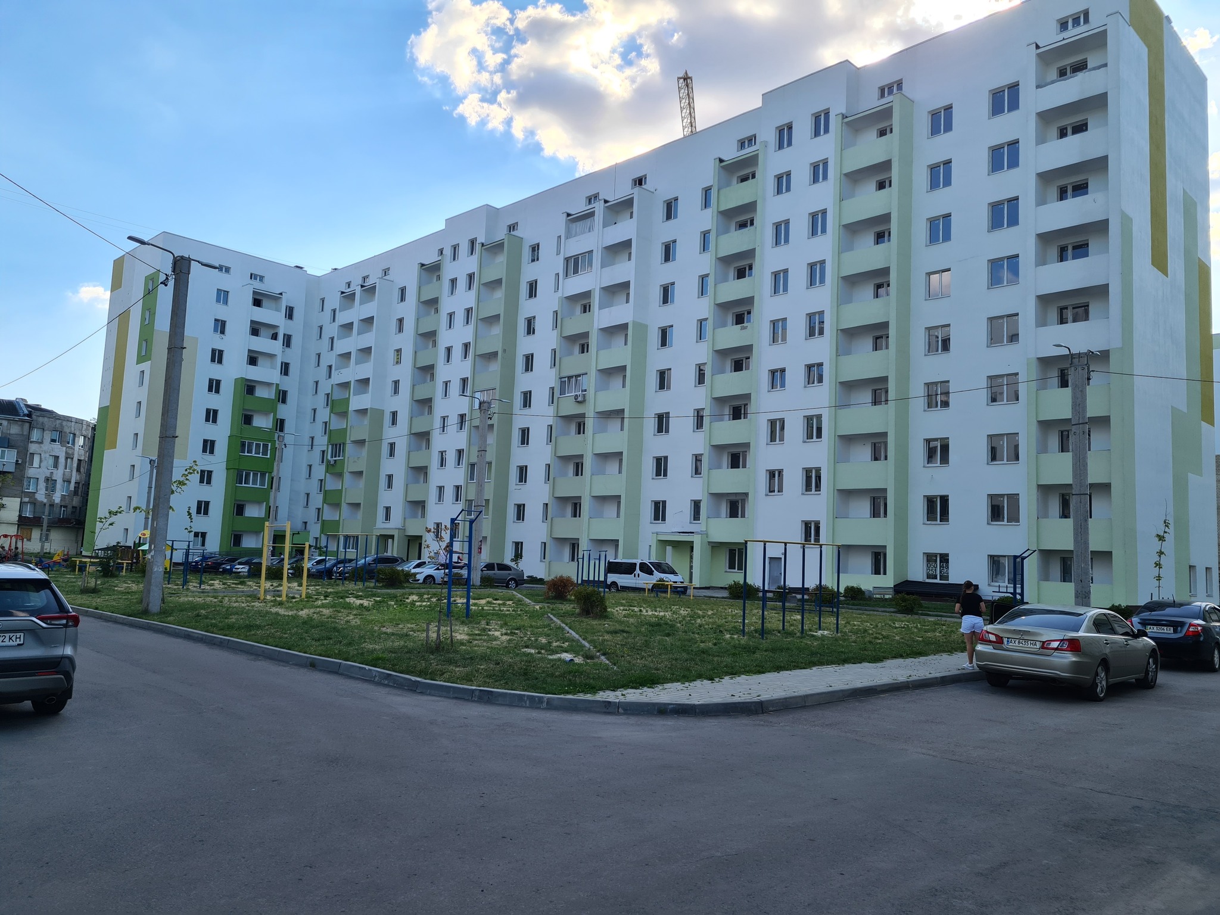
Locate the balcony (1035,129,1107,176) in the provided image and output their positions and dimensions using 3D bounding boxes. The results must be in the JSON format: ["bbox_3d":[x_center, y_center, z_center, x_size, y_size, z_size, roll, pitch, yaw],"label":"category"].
[{"bbox_3d":[21.124,-13.637,41.425,1.374,1.346,3.035,8,-7,-43],"label":"balcony"}]

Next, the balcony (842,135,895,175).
[{"bbox_3d":[14.187,-16.071,49.363,1.300,1.362,2.973,8,-8,-43],"label":"balcony"}]

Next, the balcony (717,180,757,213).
[{"bbox_3d":[8.327,-16.179,57.376,1.200,1.456,3.070,8,-8,-44],"label":"balcony"}]

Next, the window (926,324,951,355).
[{"bbox_3d":[17.205,-6.131,47.965,0.150,1.458,1.381,8,-8,-44],"label":"window"}]

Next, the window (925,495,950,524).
[{"bbox_3d":[16.271,2.642,45.522,0.170,1.401,1.310,8,-8,-43],"label":"window"}]

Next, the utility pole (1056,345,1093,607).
[{"bbox_3d":[15.058,0.924,29.272,1.200,9.220,0.500,6,-6,-30],"label":"utility pole"}]

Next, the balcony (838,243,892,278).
[{"bbox_3d":[14.322,-10.683,50.470,1.200,1.338,3.125,8,-8,-44],"label":"balcony"}]

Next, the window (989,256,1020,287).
[{"bbox_3d":[19.084,-8.957,44.311,0.170,1.401,1.482,8,-8,-43],"label":"window"}]

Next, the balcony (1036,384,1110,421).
[{"bbox_3d":[20.682,-2.319,40.456,1.200,1.382,3.030,8,-8,-43],"label":"balcony"}]

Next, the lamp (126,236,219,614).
[{"bbox_3d":[-11.229,-0.755,23.162,0.500,9.200,2.532,-1,-7,31],"label":"lamp"}]

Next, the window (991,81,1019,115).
[{"bbox_3d":[19.318,-17.396,44.834,0.183,1.391,1.498,8,-7,-43],"label":"window"}]

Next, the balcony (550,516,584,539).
[{"bbox_3d":[-2.712,5.064,65.628,1.200,1.478,3.148,8,-8,-44],"label":"balcony"}]

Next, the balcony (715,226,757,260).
[{"bbox_3d":[8.045,-12.816,55.368,1.300,1.362,2.994,8,-8,-43],"label":"balcony"}]

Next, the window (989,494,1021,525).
[{"bbox_3d":[19.238,2.512,44.659,0.150,1.421,1.551,8,-8,-44],"label":"window"}]

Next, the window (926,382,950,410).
[{"bbox_3d":[17.062,-3.183,47.691,0.150,1.431,1.363,8,-8,-44],"label":"window"}]

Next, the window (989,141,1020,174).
[{"bbox_3d":[19.341,-14.679,44.921,0.170,1.401,1.482,8,-8,-43],"label":"window"}]

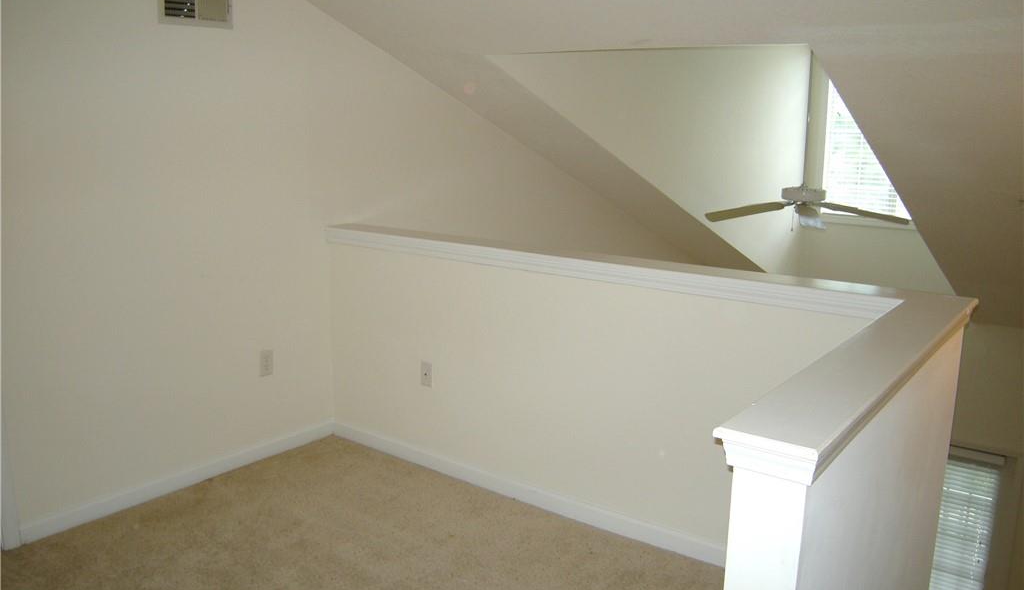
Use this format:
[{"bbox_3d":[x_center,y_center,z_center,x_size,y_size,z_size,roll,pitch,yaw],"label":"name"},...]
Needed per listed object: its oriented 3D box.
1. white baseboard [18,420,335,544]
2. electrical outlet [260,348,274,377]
[{"bbox_3d":[-1.323,0.764,3.547,0.015,0.075,1.481,9,14,36],"label":"white baseboard"},{"bbox_3d":[-1.105,0.309,3.747,0.010,0.116,0.071,9,14,36],"label":"electrical outlet"}]

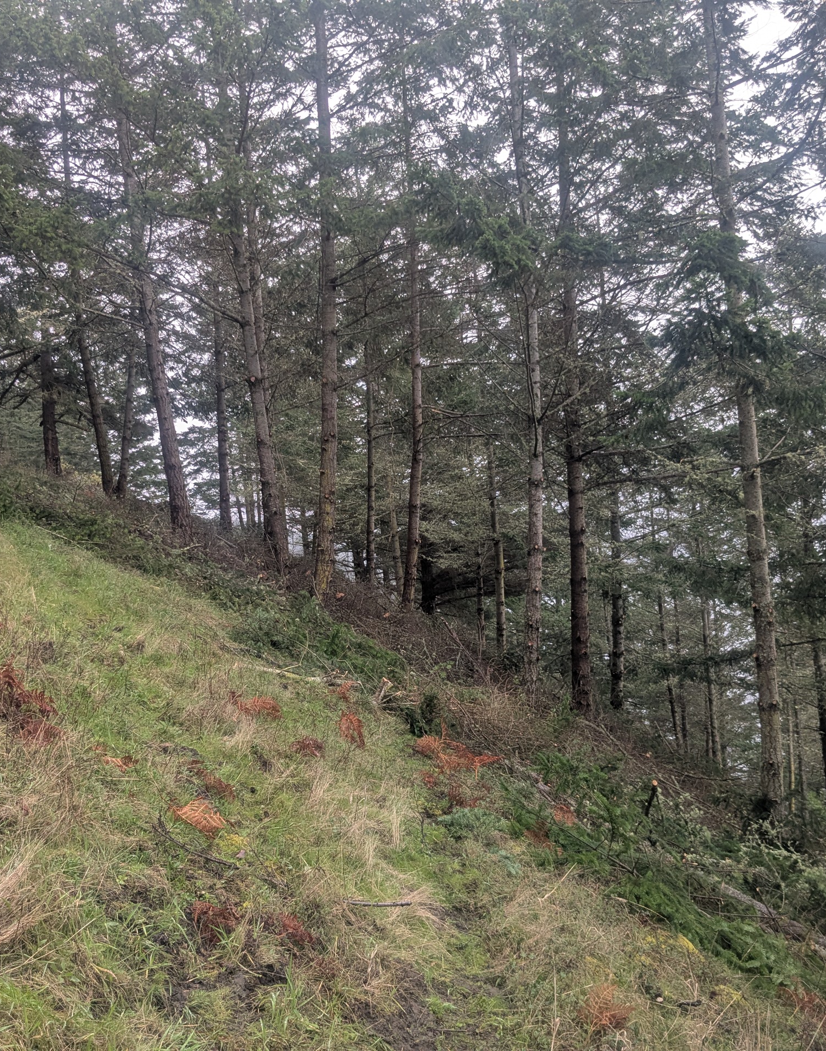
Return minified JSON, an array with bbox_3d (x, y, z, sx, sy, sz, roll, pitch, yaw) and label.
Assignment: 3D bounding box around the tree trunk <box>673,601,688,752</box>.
[{"bbox_3d":[5.874,3.247,24.034,0.156,3.390,0.144,-3,-1,13],"label":"tree trunk"}]

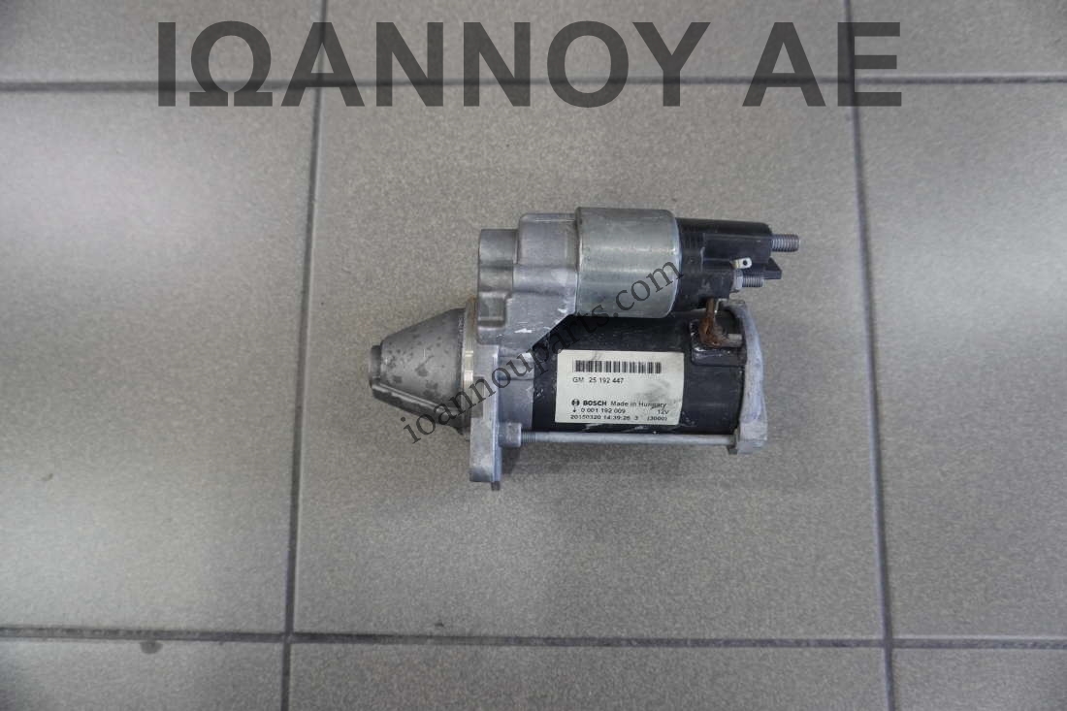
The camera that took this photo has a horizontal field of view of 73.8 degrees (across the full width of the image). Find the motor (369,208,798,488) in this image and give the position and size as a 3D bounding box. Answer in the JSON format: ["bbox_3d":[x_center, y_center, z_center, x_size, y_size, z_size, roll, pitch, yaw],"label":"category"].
[{"bbox_3d":[0.018,0.001,0.328,0.194,0.100,0.121,1,82,1],"label":"motor"}]

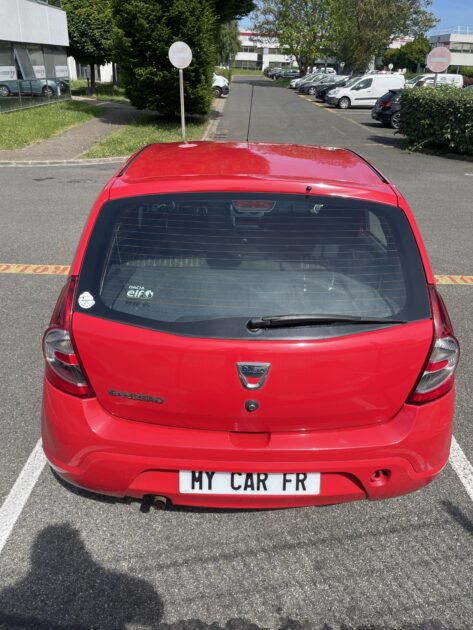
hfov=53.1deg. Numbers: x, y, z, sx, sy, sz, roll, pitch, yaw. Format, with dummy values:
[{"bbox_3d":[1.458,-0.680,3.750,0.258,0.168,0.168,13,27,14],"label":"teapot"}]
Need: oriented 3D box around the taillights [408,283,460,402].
[{"bbox_3d":[0.742,0.093,1.710,0.240,0.380,0.290,1,26,2],"label":"taillights"}]

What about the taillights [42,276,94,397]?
[{"bbox_3d":[-0.648,0.068,1.749,0.240,0.380,0.290,1,26,2],"label":"taillights"}]

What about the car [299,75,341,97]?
[{"bbox_3d":[7.063,-18.369,37.787,4.200,1.470,1.770,0,27,0],"label":"car"}]

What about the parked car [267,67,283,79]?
[{"bbox_3d":[7.175,-39.639,77.792,4.200,1.500,1.780,0,27,0],"label":"parked car"}]

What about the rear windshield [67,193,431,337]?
[{"bbox_3d":[0.051,-0.184,1.689,1.290,0.520,0.170,1,1,2],"label":"rear windshield"}]

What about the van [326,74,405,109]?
[{"bbox_3d":[7.632,-13.468,28.505,4.380,1.820,1.810,0,27,0],"label":"van"}]

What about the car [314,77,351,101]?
[{"bbox_3d":[7.348,-14.758,31.087,4.200,1.480,1.770,0,27,0],"label":"car"}]

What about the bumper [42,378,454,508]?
[{"bbox_3d":[0.045,0.457,1.891,1.710,0.470,0.460,1,26,2],"label":"bumper"}]

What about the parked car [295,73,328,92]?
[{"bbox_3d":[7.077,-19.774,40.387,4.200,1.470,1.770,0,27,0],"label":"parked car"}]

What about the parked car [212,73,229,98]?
[{"bbox_3d":[-2.875,-18.054,37.136,4.600,1.850,1.880,0,27,0],"label":"parked car"}]

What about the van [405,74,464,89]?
[{"bbox_3d":[12.617,-15.128,31.709,4.400,1.830,1.820,0,27,0],"label":"van"}]

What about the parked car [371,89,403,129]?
[{"bbox_3d":[8.019,-8.831,20.126,4.250,1.470,1.790,-2,27,-4],"label":"parked car"}]

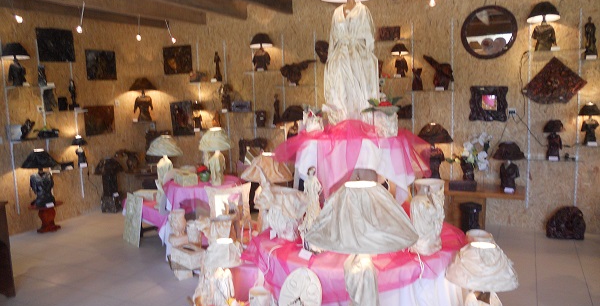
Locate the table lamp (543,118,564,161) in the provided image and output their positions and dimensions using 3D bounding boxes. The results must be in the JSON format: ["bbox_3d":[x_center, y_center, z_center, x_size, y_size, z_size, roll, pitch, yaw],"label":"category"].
[{"bbox_3d":[2.555,-0.129,4.707,0.195,0.417,0.195,2,9,26],"label":"table lamp"}]

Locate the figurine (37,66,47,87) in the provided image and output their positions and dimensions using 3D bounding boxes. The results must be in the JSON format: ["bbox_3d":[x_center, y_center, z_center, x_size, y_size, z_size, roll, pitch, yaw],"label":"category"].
[{"bbox_3d":[-2.957,-0.882,5.380,0.060,0.233,0.075,2,9,26],"label":"figurine"}]

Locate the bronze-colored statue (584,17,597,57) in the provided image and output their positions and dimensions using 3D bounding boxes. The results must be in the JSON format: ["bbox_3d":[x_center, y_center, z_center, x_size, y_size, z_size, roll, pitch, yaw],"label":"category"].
[{"bbox_3d":[2.859,-1.147,4.607,0.110,0.375,0.100,2,8,26],"label":"bronze-colored statue"}]

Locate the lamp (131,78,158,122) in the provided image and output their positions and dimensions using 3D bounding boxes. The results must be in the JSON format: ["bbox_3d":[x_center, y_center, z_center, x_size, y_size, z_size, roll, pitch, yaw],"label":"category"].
[{"bbox_3d":[-2.294,-0.784,6.860,0.380,0.660,0.370,-4,7,-19],"label":"lamp"}]

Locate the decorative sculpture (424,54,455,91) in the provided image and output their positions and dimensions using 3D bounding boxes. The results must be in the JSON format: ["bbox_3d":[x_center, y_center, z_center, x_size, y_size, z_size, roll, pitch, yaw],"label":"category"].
[{"bbox_3d":[1.570,-0.906,5.266,0.310,0.380,0.180,2,8,26],"label":"decorative sculpture"}]

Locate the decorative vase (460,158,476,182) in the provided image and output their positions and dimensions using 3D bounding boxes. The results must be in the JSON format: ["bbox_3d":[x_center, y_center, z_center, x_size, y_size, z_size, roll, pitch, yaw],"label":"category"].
[{"bbox_3d":[1.798,0.187,5.010,0.150,0.255,0.140,1,8,26],"label":"decorative vase"}]

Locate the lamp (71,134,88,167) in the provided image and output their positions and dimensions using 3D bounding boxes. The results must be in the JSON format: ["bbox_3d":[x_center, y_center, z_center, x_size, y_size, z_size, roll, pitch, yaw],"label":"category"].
[{"bbox_3d":[-2.758,-0.022,5.866,0.180,0.393,0.180,2,9,26],"label":"lamp"}]

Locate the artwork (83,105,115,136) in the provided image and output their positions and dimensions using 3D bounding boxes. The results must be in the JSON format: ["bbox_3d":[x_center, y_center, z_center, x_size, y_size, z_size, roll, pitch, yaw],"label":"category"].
[{"bbox_3d":[-2.881,-0.461,6.747,0.035,0.415,0.500,2,8,26],"label":"artwork"}]

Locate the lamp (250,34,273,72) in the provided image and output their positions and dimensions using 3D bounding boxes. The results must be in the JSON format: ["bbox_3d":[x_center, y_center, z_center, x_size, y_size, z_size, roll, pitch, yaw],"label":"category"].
[{"bbox_3d":[-0.509,-1.343,6.192,0.295,0.470,0.290,2,8,26],"label":"lamp"}]

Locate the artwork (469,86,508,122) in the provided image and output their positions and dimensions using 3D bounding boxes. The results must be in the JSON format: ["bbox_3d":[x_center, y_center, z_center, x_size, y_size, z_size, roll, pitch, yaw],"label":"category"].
[{"bbox_3d":[2.026,-0.524,5.023,0.380,0.365,0.040,1,8,26],"label":"artwork"}]

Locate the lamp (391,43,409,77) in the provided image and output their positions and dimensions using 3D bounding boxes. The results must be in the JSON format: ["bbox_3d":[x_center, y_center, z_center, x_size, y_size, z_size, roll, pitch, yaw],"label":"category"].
[{"bbox_3d":[1.123,-1.047,5.270,0.200,0.375,0.200,1,8,22],"label":"lamp"}]

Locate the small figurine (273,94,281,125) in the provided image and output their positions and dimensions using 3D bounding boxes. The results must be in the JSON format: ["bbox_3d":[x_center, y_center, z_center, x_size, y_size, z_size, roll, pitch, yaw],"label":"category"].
[{"bbox_3d":[-0.299,-0.561,6.036,0.095,0.380,0.095,0,7,17],"label":"small figurine"}]

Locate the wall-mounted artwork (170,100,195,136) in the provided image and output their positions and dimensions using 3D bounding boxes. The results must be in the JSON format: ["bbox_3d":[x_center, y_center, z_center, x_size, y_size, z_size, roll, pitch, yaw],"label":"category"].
[{"bbox_3d":[-1.774,-0.516,7.106,0.440,0.510,0.035,2,8,26],"label":"wall-mounted artwork"}]

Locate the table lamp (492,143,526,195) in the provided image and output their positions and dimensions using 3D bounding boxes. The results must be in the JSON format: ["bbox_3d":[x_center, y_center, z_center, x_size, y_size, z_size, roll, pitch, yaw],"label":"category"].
[{"bbox_3d":[2.111,0.157,4.739,0.320,0.525,0.310,1,8,26],"label":"table lamp"}]

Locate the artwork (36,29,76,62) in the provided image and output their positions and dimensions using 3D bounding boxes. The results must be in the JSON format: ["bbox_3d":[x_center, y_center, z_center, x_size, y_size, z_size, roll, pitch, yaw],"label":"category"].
[{"bbox_3d":[-2.929,-1.290,5.632,0.040,0.378,0.480,2,9,26],"label":"artwork"}]

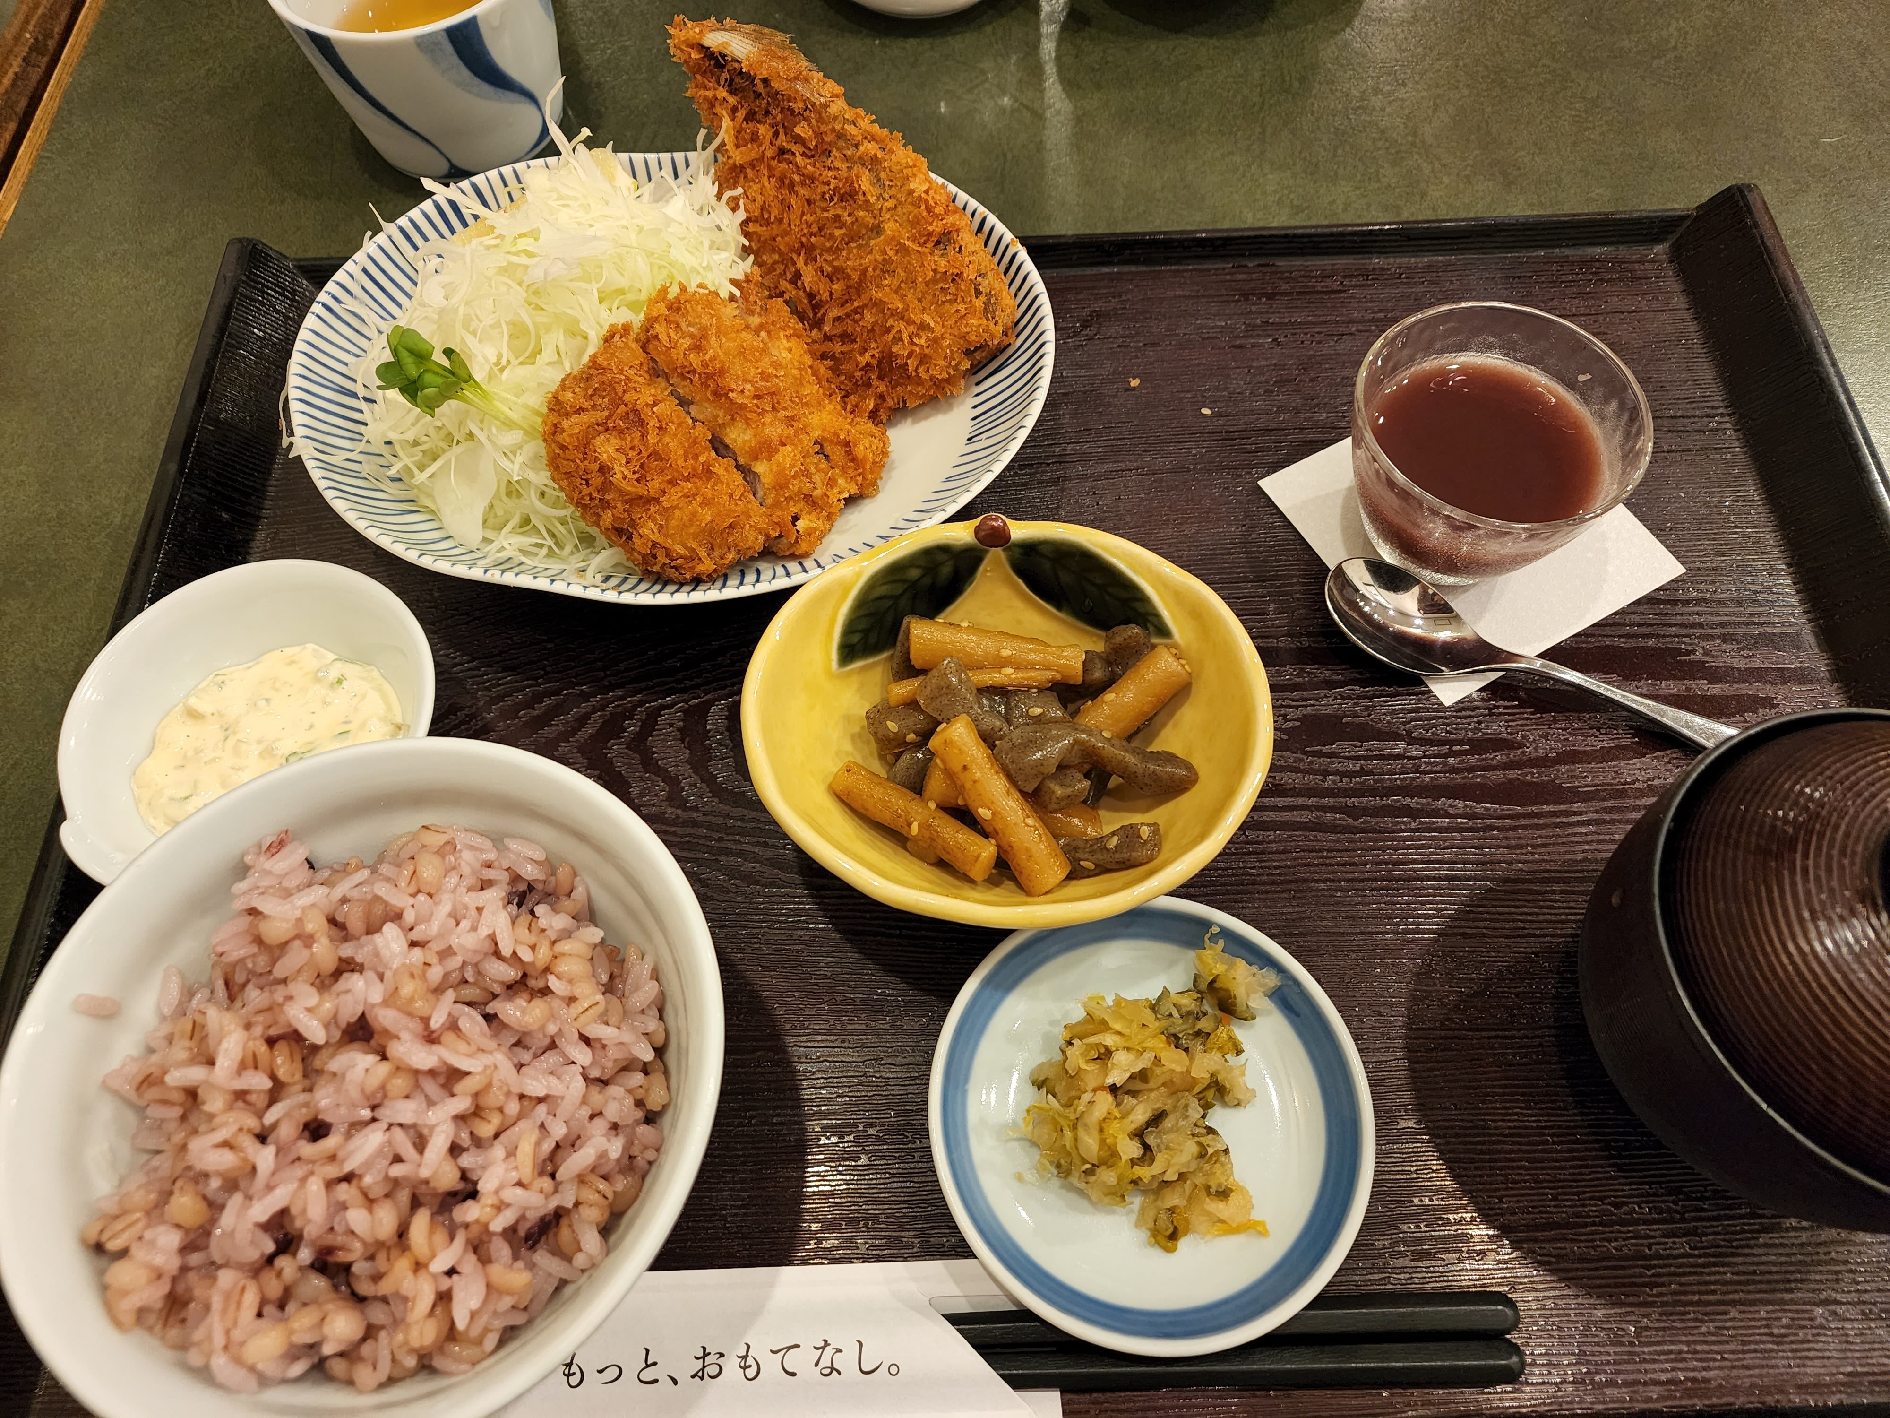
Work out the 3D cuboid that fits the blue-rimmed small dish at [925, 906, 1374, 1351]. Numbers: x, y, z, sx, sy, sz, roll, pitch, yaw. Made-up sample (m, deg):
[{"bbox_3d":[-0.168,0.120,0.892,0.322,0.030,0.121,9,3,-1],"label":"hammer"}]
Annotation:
[{"bbox_3d":[0.043,0.087,0.268,0.091,0.020,0.091,-1,64,1],"label":"blue-rimmed small dish"}]

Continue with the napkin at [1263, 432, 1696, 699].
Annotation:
[{"bbox_3d":[0.143,-0.051,0.344,0.081,0.002,0.081,-27,66,-11],"label":"napkin"}]

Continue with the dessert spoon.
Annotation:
[{"bbox_3d":[0.158,-0.004,0.312,0.132,0.016,0.029,22,66,12],"label":"dessert spoon"}]

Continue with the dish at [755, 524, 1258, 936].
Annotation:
[{"bbox_3d":[0.014,0.009,0.295,0.117,0.042,0.099,-2,64,1],"label":"dish"}]

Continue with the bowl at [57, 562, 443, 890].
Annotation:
[{"bbox_3d":[-0.161,0.012,0.303,0.085,0.035,0.092,18,66,10],"label":"bowl"}]

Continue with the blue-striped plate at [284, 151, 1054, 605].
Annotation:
[{"bbox_3d":[-0.074,-0.090,0.354,0.210,0.030,0.159,2,64,3],"label":"blue-striped plate"}]

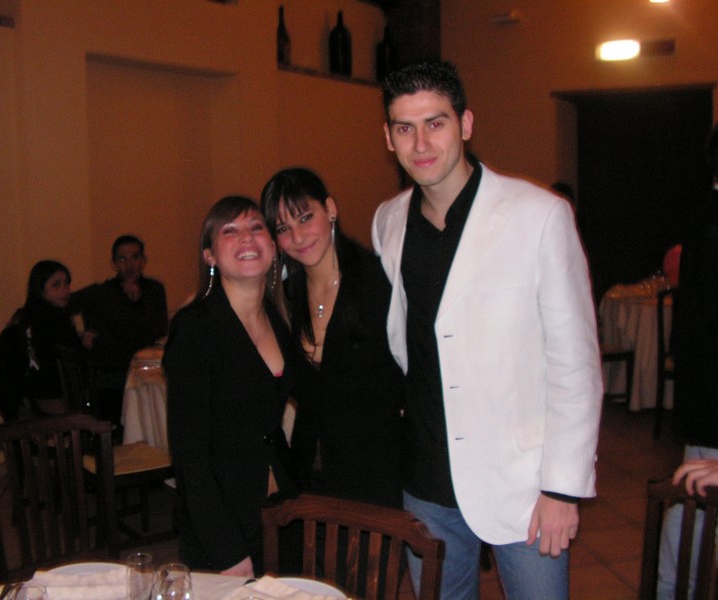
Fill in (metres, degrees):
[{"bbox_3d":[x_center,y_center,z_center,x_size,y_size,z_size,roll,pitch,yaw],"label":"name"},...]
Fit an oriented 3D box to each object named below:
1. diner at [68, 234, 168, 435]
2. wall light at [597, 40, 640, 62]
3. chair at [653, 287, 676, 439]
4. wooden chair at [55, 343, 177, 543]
[{"bbox_3d":[-1.268,0.331,4.492,0.560,1.310,0.600,-2,8,-20],"label":"diner"},{"bbox_3d":[1.777,-1.702,5.674,0.300,0.125,0.080,8,11,42],"label":"wall light"},{"bbox_3d":[2.261,0.431,5.556,0.430,0.970,0.500,5,9,28],"label":"chair"},{"bbox_3d":[-0.945,0.665,3.448,0.500,0.950,0.430,-5,10,-37],"label":"wooden chair"}]

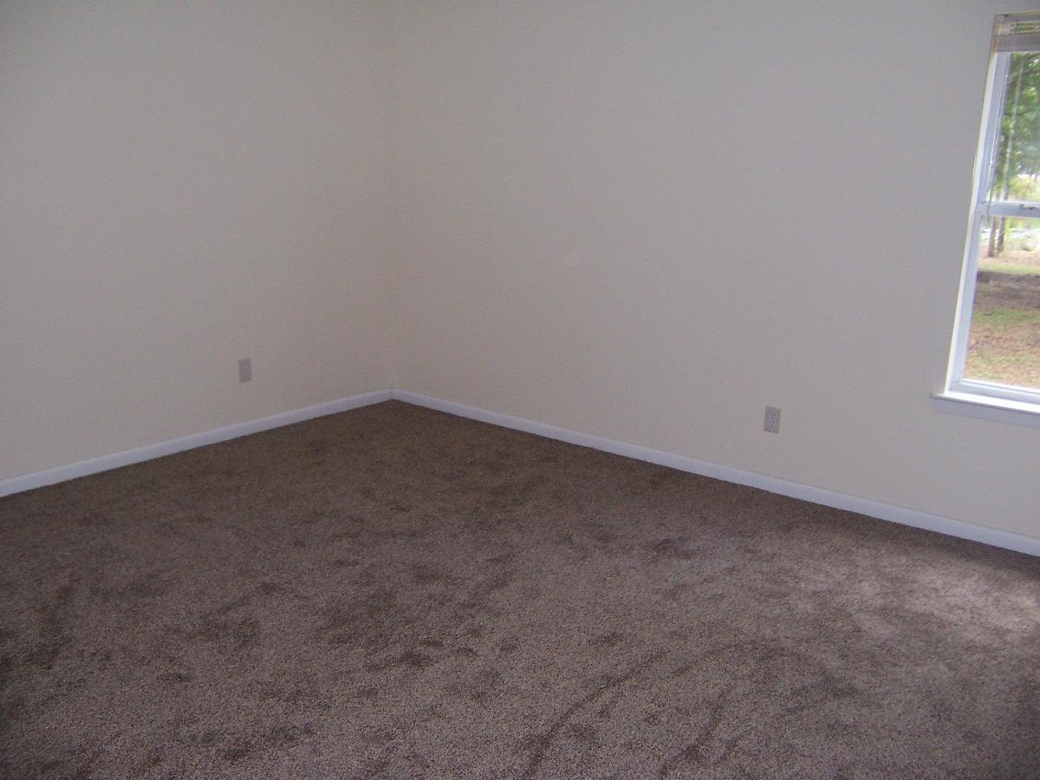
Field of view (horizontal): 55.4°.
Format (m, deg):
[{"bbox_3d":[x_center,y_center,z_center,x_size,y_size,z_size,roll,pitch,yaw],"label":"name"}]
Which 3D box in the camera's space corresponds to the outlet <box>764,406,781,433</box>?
[{"bbox_3d":[1.137,0.135,4.463,0.070,0.115,0.010,12,17,36],"label":"outlet"}]

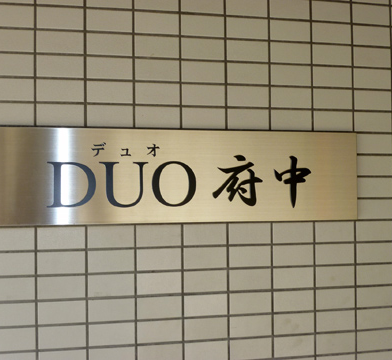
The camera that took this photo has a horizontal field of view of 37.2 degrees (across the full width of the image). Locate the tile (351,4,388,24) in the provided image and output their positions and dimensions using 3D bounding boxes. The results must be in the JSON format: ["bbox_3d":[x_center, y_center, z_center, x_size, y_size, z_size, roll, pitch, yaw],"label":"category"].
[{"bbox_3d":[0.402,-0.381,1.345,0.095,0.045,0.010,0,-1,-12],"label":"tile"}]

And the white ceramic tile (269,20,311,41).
[{"bbox_3d":[0.211,-0.333,1.307,0.095,0.045,0.008,0,-1,-13],"label":"white ceramic tile"}]

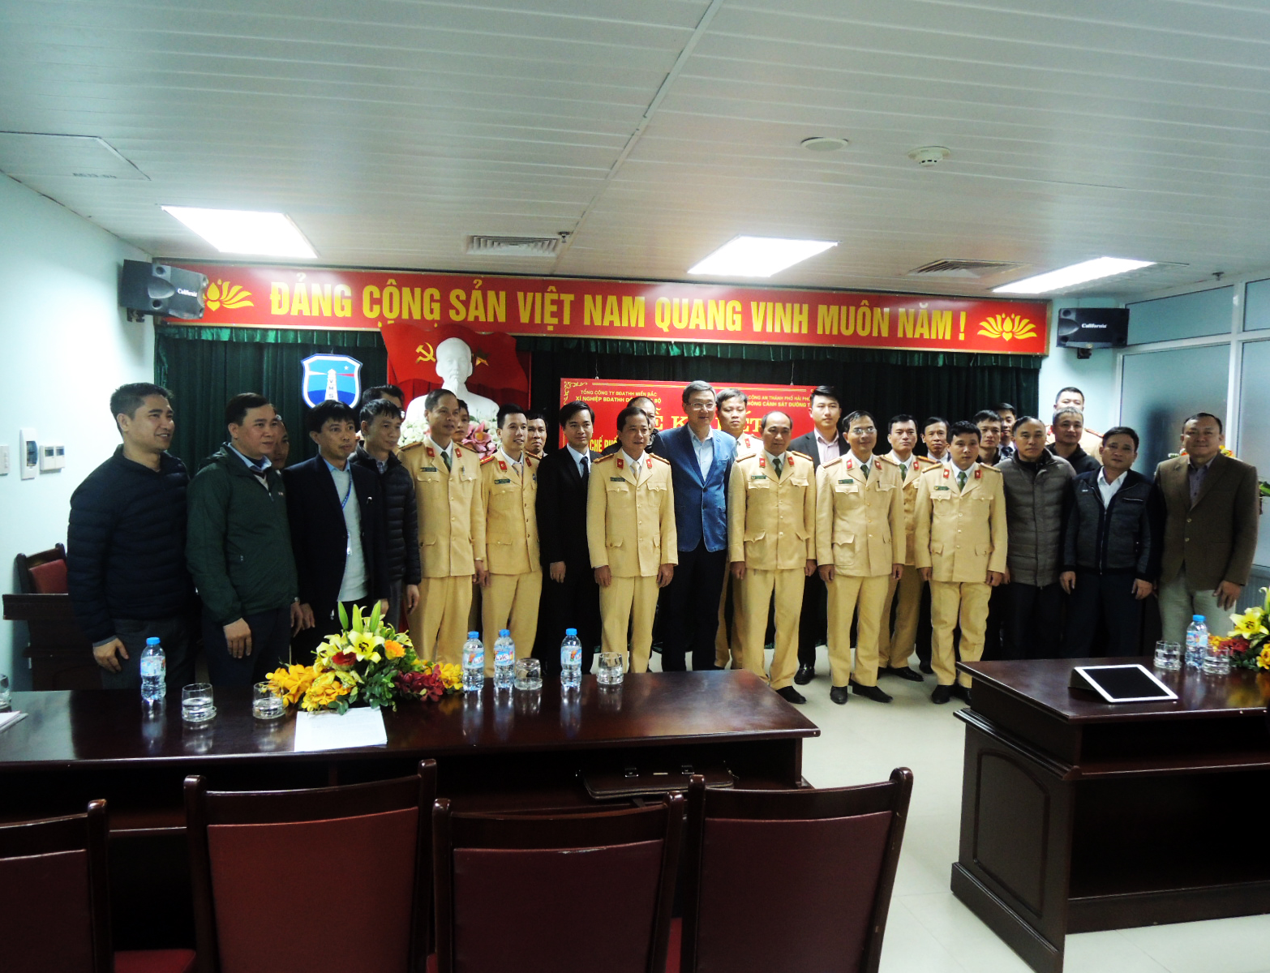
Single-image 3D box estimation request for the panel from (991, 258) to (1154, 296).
[{"bbox_3d":[2.842,-1.382,5.837,0.570,0.080,1.180,0,4,-11],"label":"panel"}]

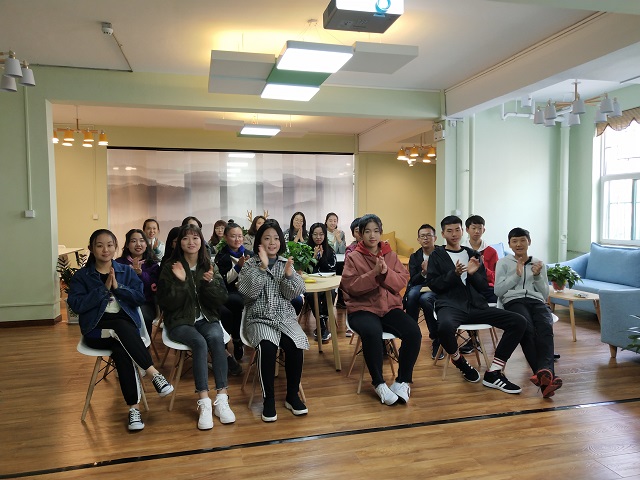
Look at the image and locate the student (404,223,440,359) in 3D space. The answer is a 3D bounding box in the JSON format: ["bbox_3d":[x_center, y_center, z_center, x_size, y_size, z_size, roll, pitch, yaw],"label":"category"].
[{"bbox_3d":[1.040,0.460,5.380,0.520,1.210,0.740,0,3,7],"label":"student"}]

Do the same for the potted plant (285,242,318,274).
[{"bbox_3d":[-0.183,0.204,5.200,0.310,0.350,0.310,0,3,6],"label":"potted plant"}]

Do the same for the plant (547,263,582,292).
[{"bbox_3d":[2.684,0.406,6.147,0.380,0.340,0.370,-1,3,0],"label":"plant"}]

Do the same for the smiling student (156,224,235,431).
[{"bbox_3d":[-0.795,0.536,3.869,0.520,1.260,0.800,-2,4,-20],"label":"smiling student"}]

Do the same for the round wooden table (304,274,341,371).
[{"bbox_3d":[-0.233,0.734,4.913,0.860,0.730,0.860,-1,3,0],"label":"round wooden table"}]

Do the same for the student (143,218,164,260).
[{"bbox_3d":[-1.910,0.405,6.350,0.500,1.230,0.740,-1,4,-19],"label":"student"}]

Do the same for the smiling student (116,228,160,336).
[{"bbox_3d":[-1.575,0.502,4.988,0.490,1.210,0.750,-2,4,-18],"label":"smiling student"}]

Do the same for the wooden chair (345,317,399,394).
[{"bbox_3d":[0.430,0.722,4.360,0.460,0.810,0.520,-1,3,-7],"label":"wooden chair"}]

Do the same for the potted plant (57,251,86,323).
[{"bbox_3d":[-2.965,0.567,6.865,0.500,0.880,0.480,-1,4,-12],"label":"potted plant"}]

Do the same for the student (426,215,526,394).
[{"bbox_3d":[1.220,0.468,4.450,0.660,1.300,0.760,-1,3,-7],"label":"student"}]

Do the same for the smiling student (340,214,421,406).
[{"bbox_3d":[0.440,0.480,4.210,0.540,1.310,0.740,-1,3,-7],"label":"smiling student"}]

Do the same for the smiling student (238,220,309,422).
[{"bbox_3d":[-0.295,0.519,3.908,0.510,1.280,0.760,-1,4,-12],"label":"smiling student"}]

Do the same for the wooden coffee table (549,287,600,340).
[{"bbox_3d":[2.680,0.799,6.200,0.550,0.425,0.950,-1,3,-16],"label":"wooden coffee table"}]

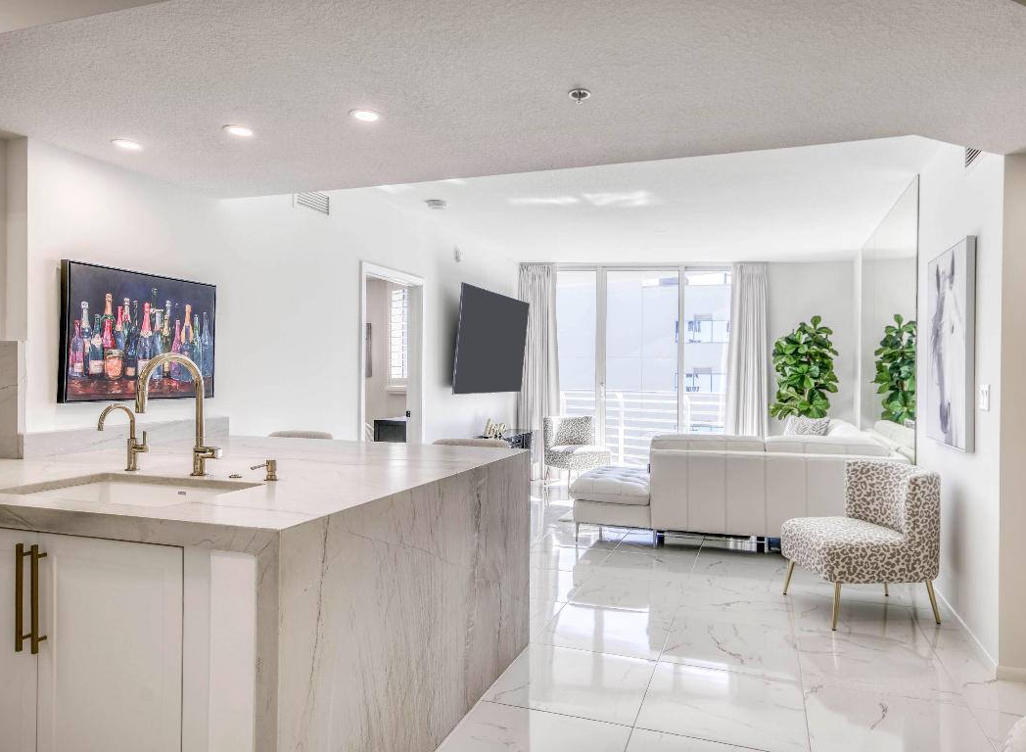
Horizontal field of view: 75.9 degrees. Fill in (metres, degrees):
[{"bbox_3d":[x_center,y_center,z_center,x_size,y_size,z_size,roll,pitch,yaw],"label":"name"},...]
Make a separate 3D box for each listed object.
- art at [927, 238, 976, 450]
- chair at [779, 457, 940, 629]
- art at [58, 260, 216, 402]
[{"bbox_3d":[2.415,-0.163,3.648,0.040,1.075,0.790,1,0,20],"label":"art"},{"bbox_3d":[1.916,0.907,3.657,0.680,0.790,0.610,1,0,-5],"label":"chair"},{"bbox_3d":[-1.744,-0.183,3.132,0.047,0.597,0.800,1,0,20],"label":"art"}]

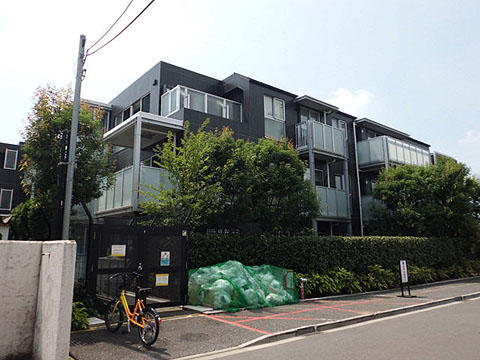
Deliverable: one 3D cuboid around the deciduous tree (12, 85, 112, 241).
[{"bbox_3d":[-5.327,0.201,10.626,3.100,6.290,3.100,8,-13,-37],"label":"deciduous tree"}]

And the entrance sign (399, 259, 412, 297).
[{"bbox_3d":[4.820,2.847,10.462,0.420,1.030,0.220,6,-12,-31],"label":"entrance sign"}]

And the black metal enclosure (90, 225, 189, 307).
[{"bbox_3d":[-2.359,2.073,8.590,2.200,1.900,0.700,7,-12,-36],"label":"black metal enclosure"}]

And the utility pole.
[{"bbox_3d":[-3.951,-0.365,8.492,0.220,6.670,0.220,8,-13,-37],"label":"utility pole"}]

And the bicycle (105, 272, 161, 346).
[{"bbox_3d":[-1.754,2.047,5.823,0.560,0.990,1.630,10,-14,-44],"label":"bicycle"}]

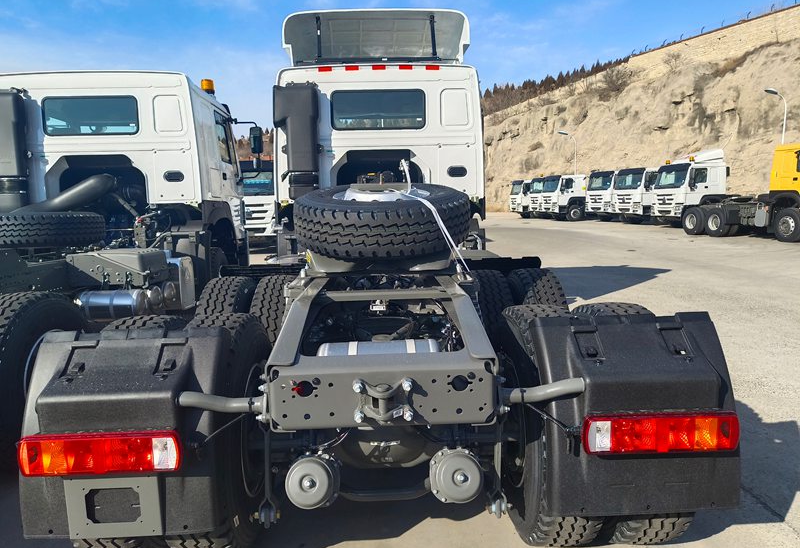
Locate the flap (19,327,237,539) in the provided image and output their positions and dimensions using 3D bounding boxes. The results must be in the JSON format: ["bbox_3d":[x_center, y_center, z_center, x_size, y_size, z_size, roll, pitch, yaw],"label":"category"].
[{"bbox_3d":[-0.963,0.548,1.865,0.660,0.690,0.380,-1,8,-2],"label":"flap"}]

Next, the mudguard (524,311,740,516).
[{"bbox_3d":[0.856,0.501,1.917,0.660,0.690,0.380,-1,8,-2],"label":"mudguard"}]

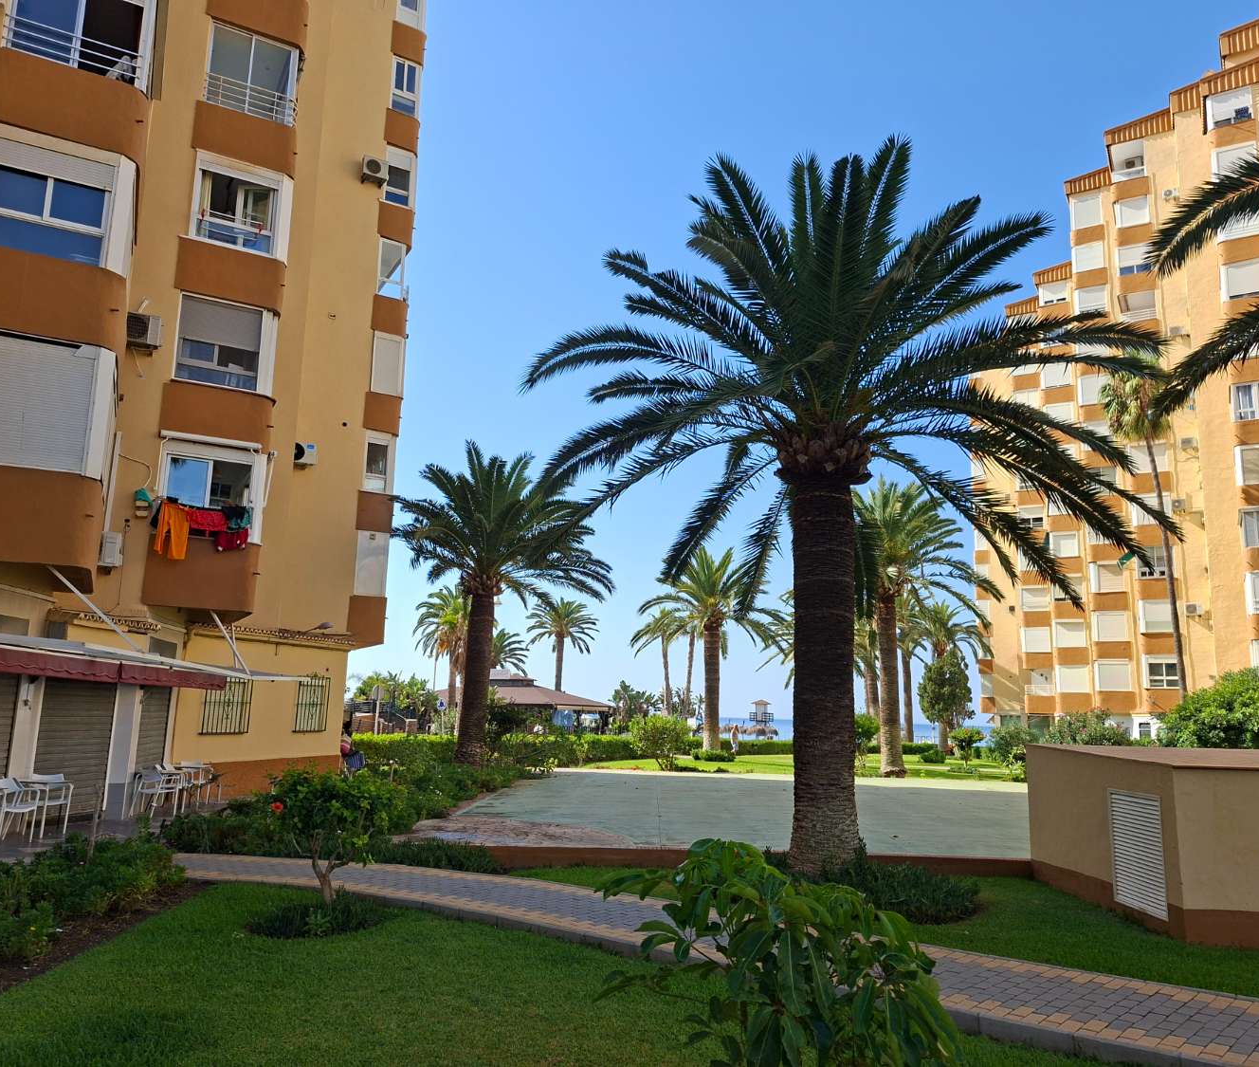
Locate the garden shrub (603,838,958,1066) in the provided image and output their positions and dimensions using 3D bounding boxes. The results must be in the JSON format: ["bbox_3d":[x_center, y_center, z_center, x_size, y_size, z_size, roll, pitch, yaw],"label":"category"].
[{"bbox_3d":[0.544,1.823,3.571,1.300,1.200,1.200,2,-11,0],"label":"garden shrub"}]

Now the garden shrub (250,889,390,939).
[{"bbox_3d":[-2.450,2.982,7.523,1.120,0.260,1.000,2,-11,0],"label":"garden shrub"}]

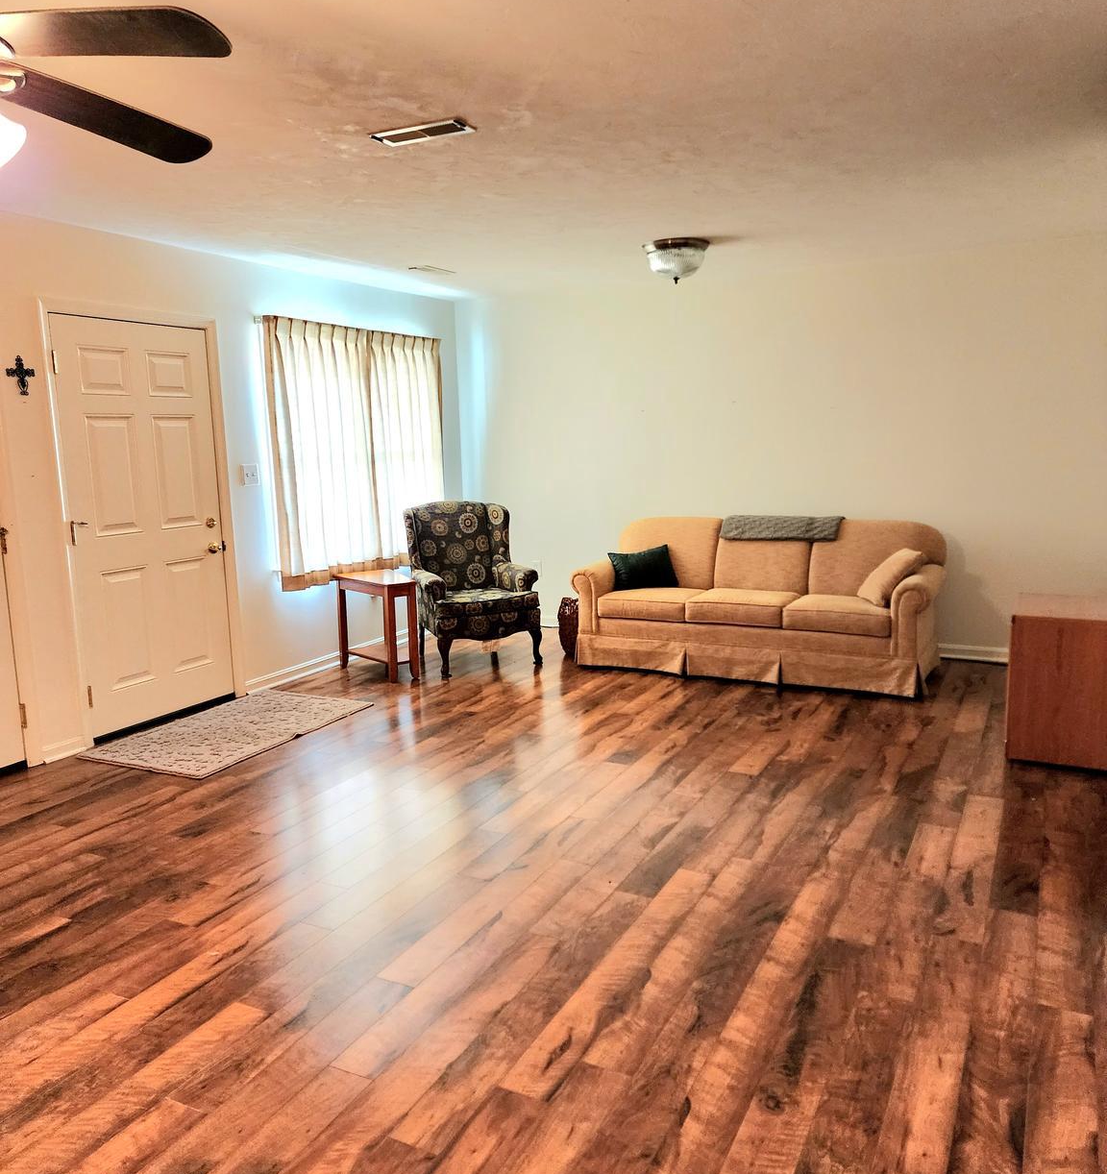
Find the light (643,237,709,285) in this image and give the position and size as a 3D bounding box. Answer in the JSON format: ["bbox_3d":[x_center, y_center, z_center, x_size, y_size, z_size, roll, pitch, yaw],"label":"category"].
[{"bbox_3d":[0.665,-1.743,5.300,0.353,0.206,0.353,-1,9,0],"label":"light"}]

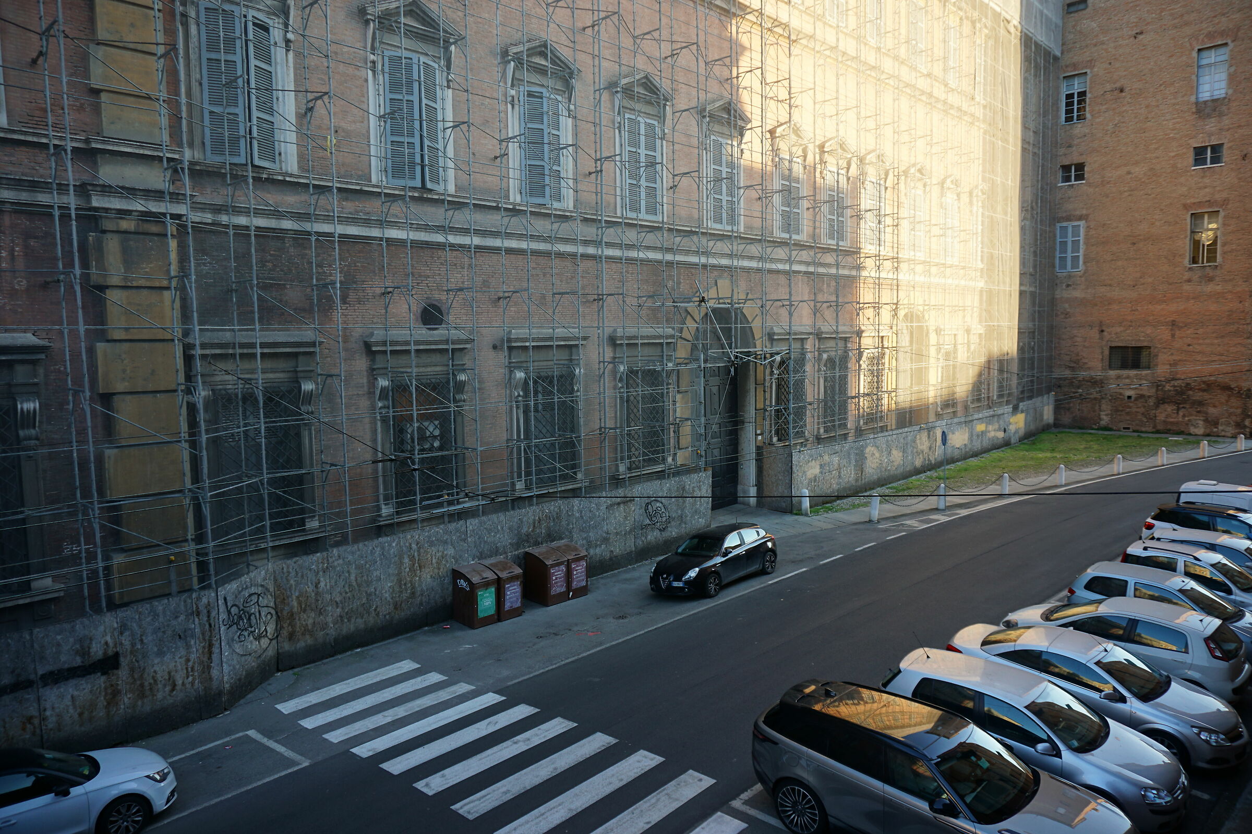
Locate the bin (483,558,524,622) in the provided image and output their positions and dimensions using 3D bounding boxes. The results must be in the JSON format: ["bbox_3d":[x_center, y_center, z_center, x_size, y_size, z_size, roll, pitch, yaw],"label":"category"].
[{"bbox_3d":[-3.129,4.254,20.621,0.670,1.290,0.960,-6,7,-43],"label":"bin"}]

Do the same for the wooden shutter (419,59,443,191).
[{"bbox_3d":[-4.906,-7.380,21.157,0.050,3.200,0.810,1,6,18],"label":"wooden shutter"}]

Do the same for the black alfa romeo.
[{"bbox_3d":[2.460,3.783,22.836,1.798,1.460,4.351,4,7,43],"label":"black alfa romeo"}]

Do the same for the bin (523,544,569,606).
[{"bbox_3d":[-2.072,4.133,21.700,0.680,1.290,0.960,-6,7,-43],"label":"bin"}]

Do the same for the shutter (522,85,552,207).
[{"bbox_3d":[-2.575,-7.669,23.649,0.810,3.210,0.050,-3,6,-22],"label":"shutter"}]

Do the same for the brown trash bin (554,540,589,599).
[{"bbox_3d":[-1.569,4.079,22.165,0.660,1.290,0.960,-6,7,-43],"label":"brown trash bin"}]

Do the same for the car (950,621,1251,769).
[{"bbox_3d":[7.605,4.444,13.826,4.470,1.414,1.760,4,7,43],"label":"car"}]

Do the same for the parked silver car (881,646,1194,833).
[{"bbox_3d":[5.713,4.602,12.165,1.760,1.485,4.204,-6,8,-44],"label":"parked silver car"}]

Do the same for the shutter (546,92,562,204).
[{"bbox_3d":[-2.084,-7.732,24.321,0.050,3.200,0.800,2,6,33],"label":"shutter"}]

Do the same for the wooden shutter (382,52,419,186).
[{"bbox_3d":[-5.485,-7.311,20.538,0.810,3.200,0.050,-3,6,-22],"label":"wooden shutter"}]

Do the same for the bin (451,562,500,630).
[{"bbox_3d":[-3.649,4.309,20.145,0.680,1.290,0.970,-6,7,-43],"label":"bin"}]

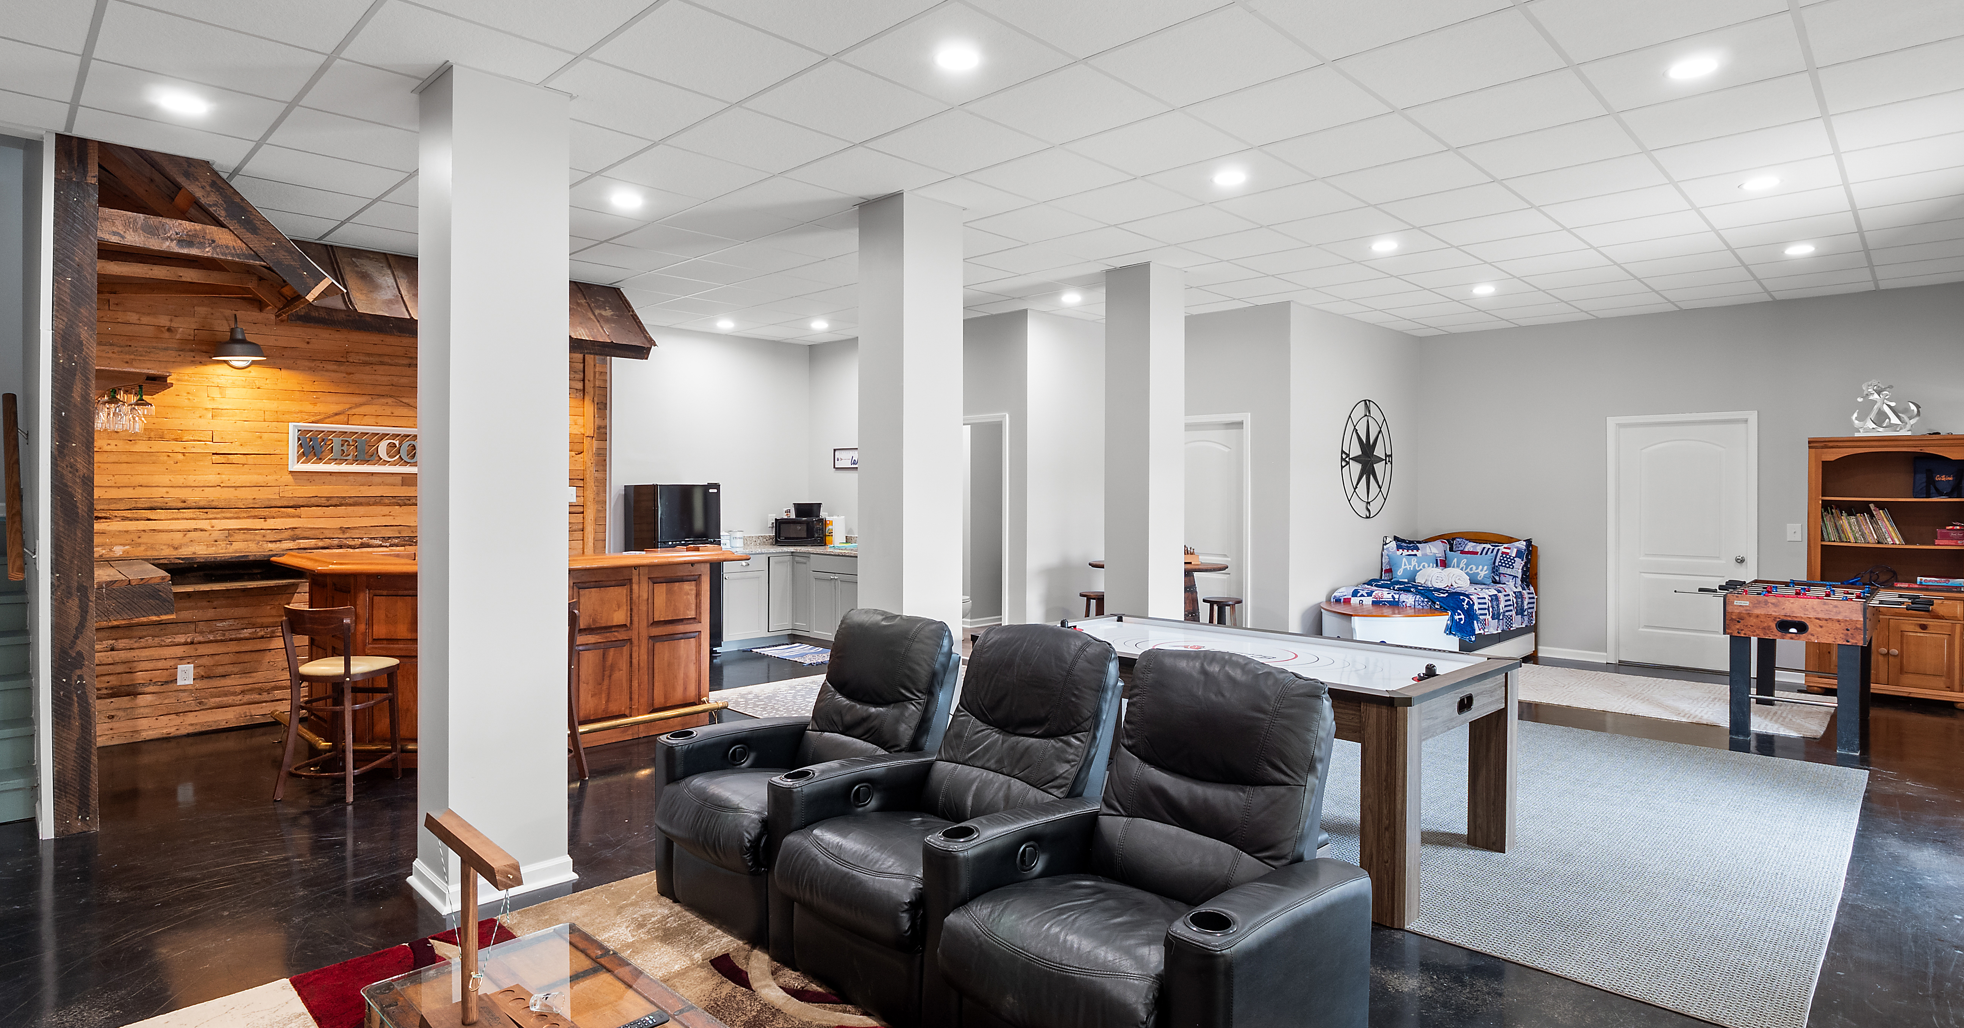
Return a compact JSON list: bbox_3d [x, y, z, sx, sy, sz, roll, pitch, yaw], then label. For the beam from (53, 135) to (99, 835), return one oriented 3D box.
[{"bbox_3d":[-3.995,-0.128,4.005,0.140,3.033,0.145,1,1,44],"label":"beam"}]

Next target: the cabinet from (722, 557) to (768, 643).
[{"bbox_3d":[-2.458,0.838,8.862,0.602,0.899,0.481,2,2,45],"label":"cabinet"}]

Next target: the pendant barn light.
[{"bbox_3d":[-4.500,-1.037,5.500,0.270,0.310,0.260,1,1,44],"label":"pendant barn light"}]

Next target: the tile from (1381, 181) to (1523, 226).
[{"bbox_3d":[2.516,-1.654,4.843,0.594,0.025,0.592,1,2,44],"label":"tile"}]

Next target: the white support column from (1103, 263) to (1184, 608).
[{"bbox_3d":[1.143,-0.169,6.423,0.420,3.096,0.420,1,1,44],"label":"white support column"}]

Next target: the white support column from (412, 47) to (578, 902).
[{"bbox_3d":[-1.952,-0.098,3.605,0.450,3.096,0.450,1,1,44],"label":"white support column"}]

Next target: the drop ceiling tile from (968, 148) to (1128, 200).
[{"bbox_3d":[0.327,-1.643,4.405,0.594,0.025,0.592,1,2,44],"label":"drop ceiling tile"}]

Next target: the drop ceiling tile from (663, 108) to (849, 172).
[{"bbox_3d":[-1.003,-1.669,4.080,0.605,0.030,0.605,1,1,44],"label":"drop ceiling tile"}]

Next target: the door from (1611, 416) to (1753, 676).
[{"bbox_3d":[5.856,0.253,7.596,0.960,2.130,0.100,1,1,41],"label":"door"}]

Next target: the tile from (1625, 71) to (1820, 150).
[{"bbox_3d":[3.022,-1.641,3.711,0.590,0.020,0.590,1,1,44],"label":"tile"}]

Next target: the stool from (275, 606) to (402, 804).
[{"bbox_3d":[-3.273,0.934,4.632,0.439,0.952,0.450,0,1,2],"label":"stool"}]

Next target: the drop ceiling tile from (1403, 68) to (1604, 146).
[{"bbox_3d":[2.132,-1.641,3.692,0.590,0.020,0.590,1,1,44],"label":"drop ceiling tile"}]

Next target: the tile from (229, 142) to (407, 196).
[{"bbox_3d":[-3.326,-1.717,4.566,0.607,0.021,0.607,2,2,45],"label":"tile"}]

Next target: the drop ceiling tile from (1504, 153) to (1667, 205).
[{"bbox_3d":[3.006,-1.659,4.514,0.590,0.020,0.590,1,1,44],"label":"drop ceiling tile"}]

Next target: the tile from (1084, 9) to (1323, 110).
[{"bbox_3d":[0.814,-1.661,3.317,0.607,0.021,0.607,2,2,45],"label":"tile"}]

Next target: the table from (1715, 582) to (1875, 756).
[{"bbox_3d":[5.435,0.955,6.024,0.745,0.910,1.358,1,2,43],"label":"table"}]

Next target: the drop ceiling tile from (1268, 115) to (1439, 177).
[{"bbox_3d":[1.681,-1.669,4.106,0.605,0.030,0.605,1,1,44],"label":"drop ceiling tile"}]

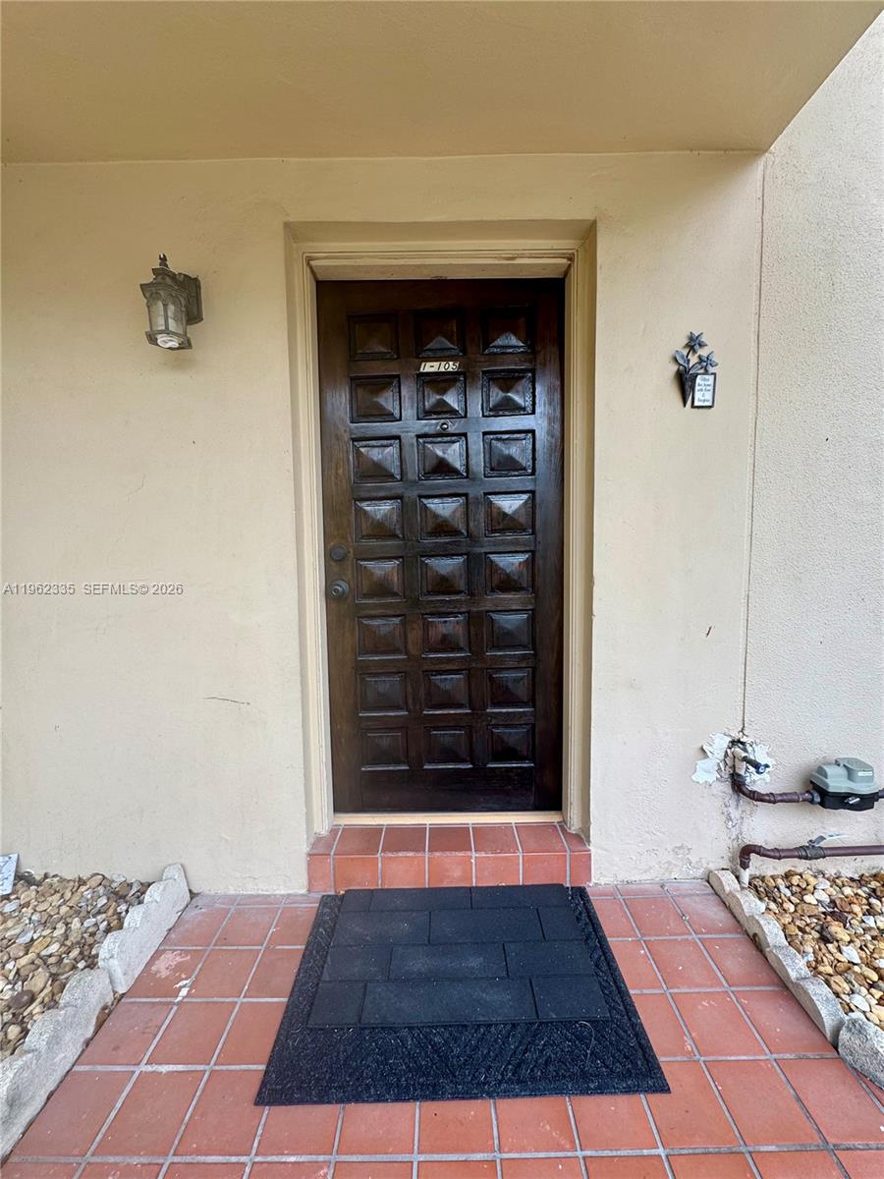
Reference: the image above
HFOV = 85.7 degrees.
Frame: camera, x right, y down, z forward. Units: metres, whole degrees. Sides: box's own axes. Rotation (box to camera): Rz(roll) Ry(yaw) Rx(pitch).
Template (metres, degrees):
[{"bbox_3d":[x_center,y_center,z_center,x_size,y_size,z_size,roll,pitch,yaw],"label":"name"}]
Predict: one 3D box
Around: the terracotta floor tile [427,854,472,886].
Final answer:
[{"bbox_3d":[0.032,0.988,1.683,0.154,0.127,0.014,-1,5,0],"label":"terracotta floor tile"}]

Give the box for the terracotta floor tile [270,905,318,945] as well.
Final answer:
[{"bbox_3d":[-0.461,1.085,1.537,0.153,0.013,0.155,-1,6,0],"label":"terracotta floor tile"}]

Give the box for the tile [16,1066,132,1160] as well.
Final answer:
[{"bbox_3d":[-0.792,1.144,1.039,0.154,0.012,0.154,-1,5,0],"label":"tile"}]

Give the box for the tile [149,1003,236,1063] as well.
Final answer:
[{"bbox_3d":[-0.625,1.123,1.204,0.153,0.013,0.155,-1,6,0],"label":"tile"}]

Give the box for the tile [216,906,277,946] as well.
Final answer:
[{"bbox_3d":[-0.640,1.117,1.574,0.156,0.014,0.159,-2,6,0],"label":"tile"}]

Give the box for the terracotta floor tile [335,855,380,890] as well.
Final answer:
[{"bbox_3d":[-0.299,0.998,1.683,0.155,0.127,0.012,-1,5,0],"label":"terracotta floor tile"}]

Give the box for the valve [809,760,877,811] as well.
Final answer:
[{"bbox_3d":[1.303,0.637,1.560,0.157,0.123,0.100,-1,5,0],"label":"valve"}]

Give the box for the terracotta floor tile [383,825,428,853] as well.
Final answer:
[{"bbox_3d":[-0.132,0.922,1.747,0.153,0.013,0.160,-1,6,0],"label":"terracotta floor tile"}]

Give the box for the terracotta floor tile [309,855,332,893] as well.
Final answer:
[{"bbox_3d":[-0.427,1.000,1.682,0.079,0.130,0.012,-1,5,0],"label":"terracotta floor tile"}]

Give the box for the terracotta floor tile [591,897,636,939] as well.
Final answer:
[{"bbox_3d":[0.525,1.068,1.539,0.154,0.012,0.154,-1,5,0],"label":"terracotta floor tile"}]

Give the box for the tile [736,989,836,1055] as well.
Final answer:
[{"bbox_3d":[0.870,1.110,1.221,0.156,0.014,0.159,-2,6,0],"label":"tile"}]

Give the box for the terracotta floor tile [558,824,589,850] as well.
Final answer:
[{"bbox_3d":[0.492,0.920,1.767,0.075,0.014,0.166,-2,6,0],"label":"terracotta floor tile"}]

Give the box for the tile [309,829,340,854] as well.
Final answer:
[{"bbox_3d":[-0.437,0.946,1.775,0.082,0.014,0.166,-2,6,0],"label":"tile"}]

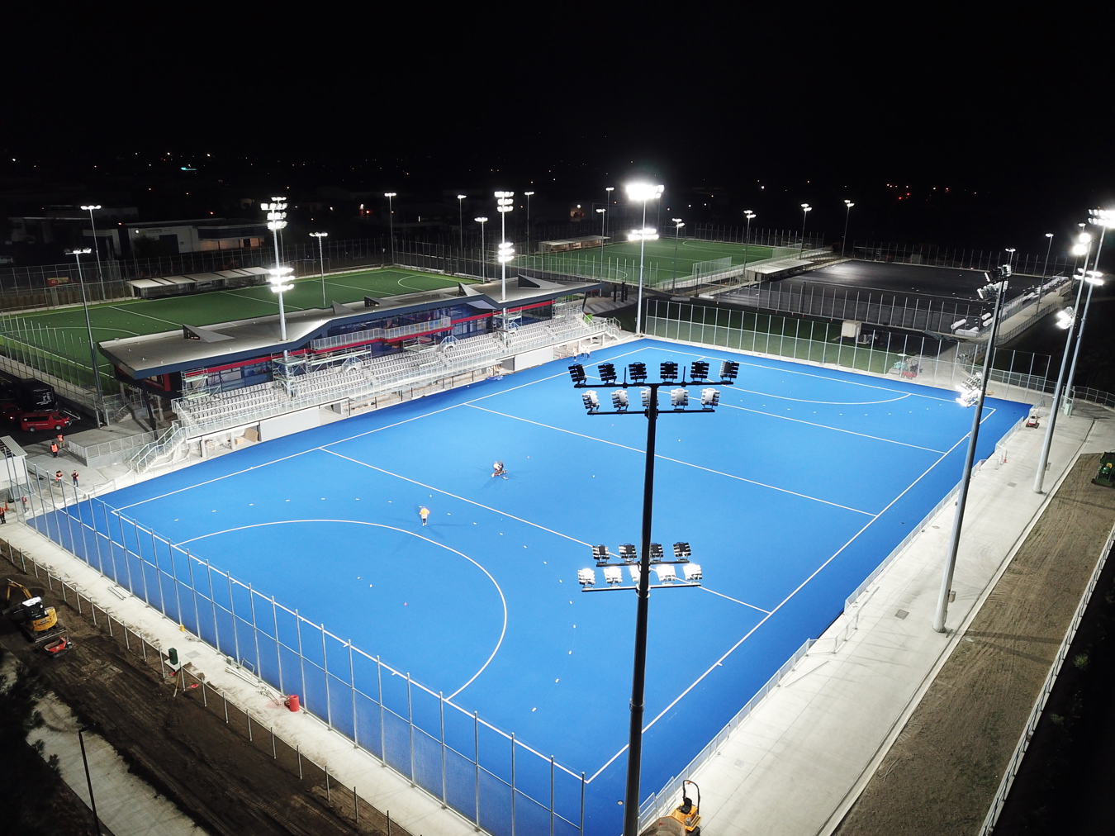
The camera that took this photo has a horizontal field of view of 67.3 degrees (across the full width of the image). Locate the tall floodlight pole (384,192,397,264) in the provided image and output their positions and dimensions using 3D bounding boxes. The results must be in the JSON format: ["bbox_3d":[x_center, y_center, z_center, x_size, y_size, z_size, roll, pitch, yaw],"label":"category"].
[{"bbox_3d":[-43.521,-49.564,220.964,1.000,18.300,3.200,15,22,36],"label":"tall floodlight pole"}]

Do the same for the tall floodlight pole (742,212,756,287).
[{"bbox_3d":[49.899,-45.827,220.448,1.600,17.200,2.800,15,22,36],"label":"tall floodlight pole"}]

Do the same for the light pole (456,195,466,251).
[{"bbox_3d":[-26.915,-53.809,237.172,1.000,17.400,3.200,15,22,36],"label":"light pole"}]

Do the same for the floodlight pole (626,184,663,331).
[{"bbox_3d":[15.329,-28.138,151.705,5.800,26.500,1.300,2,18,5],"label":"floodlight pole"}]

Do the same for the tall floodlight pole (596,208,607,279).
[{"bbox_3d":[9.294,-34.800,177.736,1.000,18.300,3.100,15,22,36],"label":"tall floodlight pole"}]

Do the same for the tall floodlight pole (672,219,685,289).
[{"bbox_3d":[26.956,-36.551,190.510,1.600,17.200,2.700,15,22,36],"label":"tall floodlight pole"}]

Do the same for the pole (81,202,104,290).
[{"bbox_3d":[-89.244,-31.844,162.537,1.000,18.200,4.300,15,22,36],"label":"pole"}]

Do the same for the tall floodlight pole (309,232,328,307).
[{"bbox_3d":[-34.252,-17.954,123.197,1.000,18.300,3.100,15,22,36],"label":"tall floodlight pole"}]

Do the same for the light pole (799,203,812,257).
[{"bbox_3d":[73.516,-55.400,251.338,1.600,17.200,2.900,15,22,36],"label":"light pole"}]

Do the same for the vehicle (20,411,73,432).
[{"bbox_3d":[-58.870,0.276,96.440,4.700,2.000,1.700,-5,19,-18],"label":"vehicle"}]

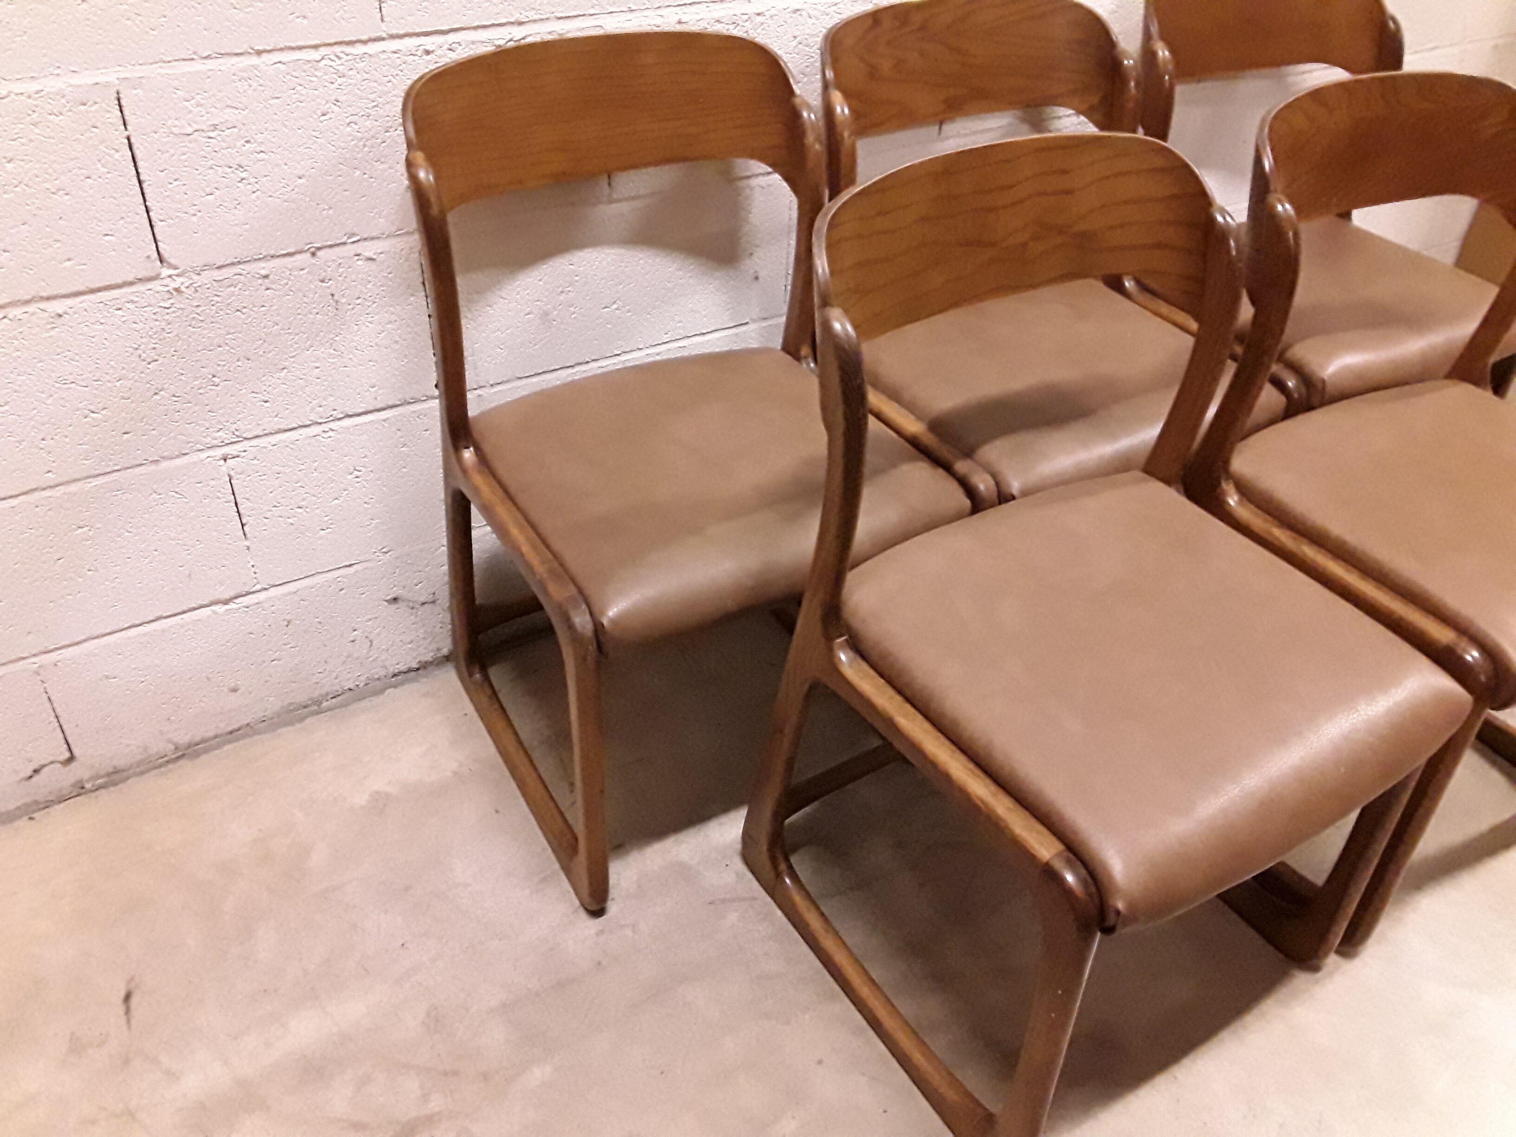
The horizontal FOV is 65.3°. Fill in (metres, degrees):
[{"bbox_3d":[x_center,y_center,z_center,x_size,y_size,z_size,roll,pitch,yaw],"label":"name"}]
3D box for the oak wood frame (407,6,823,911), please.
[{"bbox_3d":[-0.073,-0.120,1.297,0.473,0.808,0.460,-18,41,-25],"label":"oak wood frame"}]

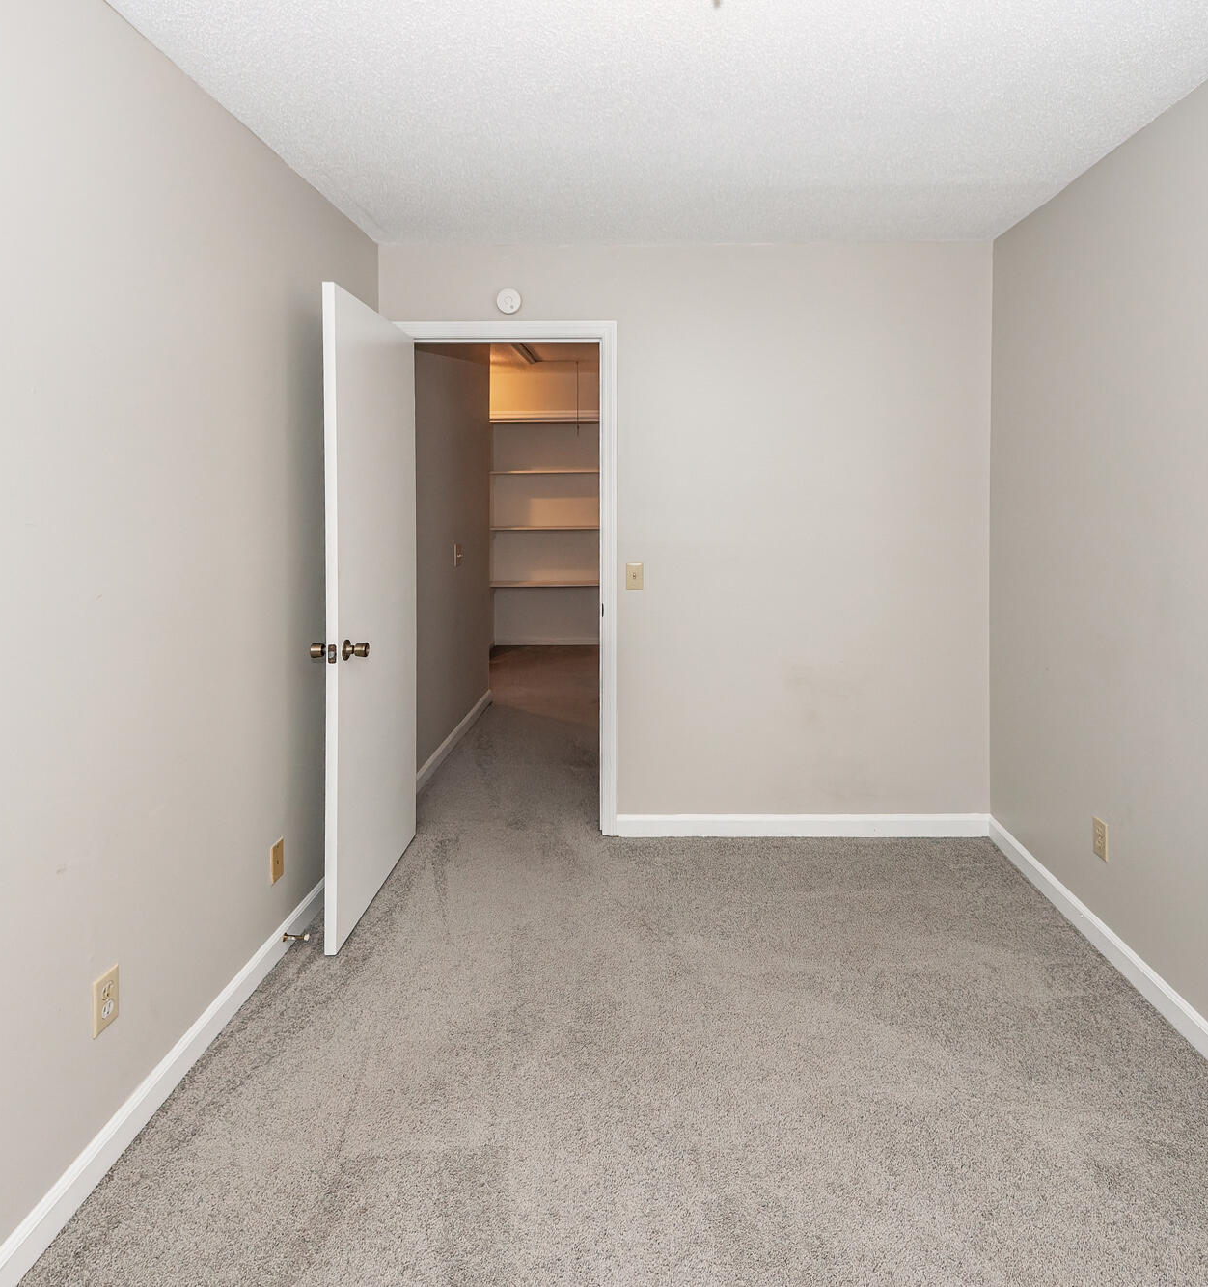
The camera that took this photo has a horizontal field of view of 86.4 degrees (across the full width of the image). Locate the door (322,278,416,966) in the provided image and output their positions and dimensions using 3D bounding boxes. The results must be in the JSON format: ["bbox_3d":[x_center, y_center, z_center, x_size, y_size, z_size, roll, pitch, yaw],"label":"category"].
[{"bbox_3d":[-0.811,-0.160,2.300,0.038,2.030,0.735,0,4,3],"label":"door"}]

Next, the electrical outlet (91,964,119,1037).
[{"bbox_3d":[-1.048,0.755,1.355,0.008,0.115,0.069,0,4,5],"label":"electrical outlet"}]

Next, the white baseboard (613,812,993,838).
[{"bbox_3d":[0.817,0.747,2.630,1.540,0.095,0.018,0,4,0],"label":"white baseboard"}]

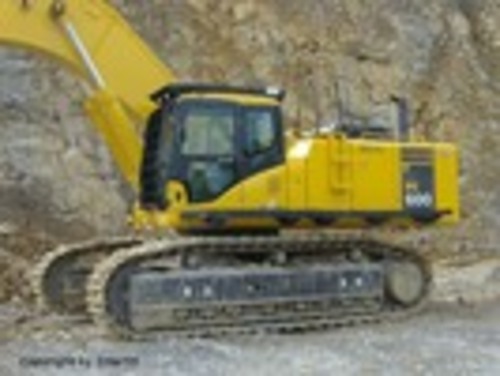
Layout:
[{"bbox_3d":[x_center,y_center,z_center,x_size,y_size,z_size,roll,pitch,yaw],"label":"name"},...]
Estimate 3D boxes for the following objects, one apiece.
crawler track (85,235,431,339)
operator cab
[{"bbox_3d":[0.344,1.421,12.203,5.450,1.260,0.720,2,-3,-29],"label":"crawler track"},{"bbox_3d":[-0.568,-0.519,12.519,1.900,1.810,1.120,1,-3,-22],"label":"operator cab"}]

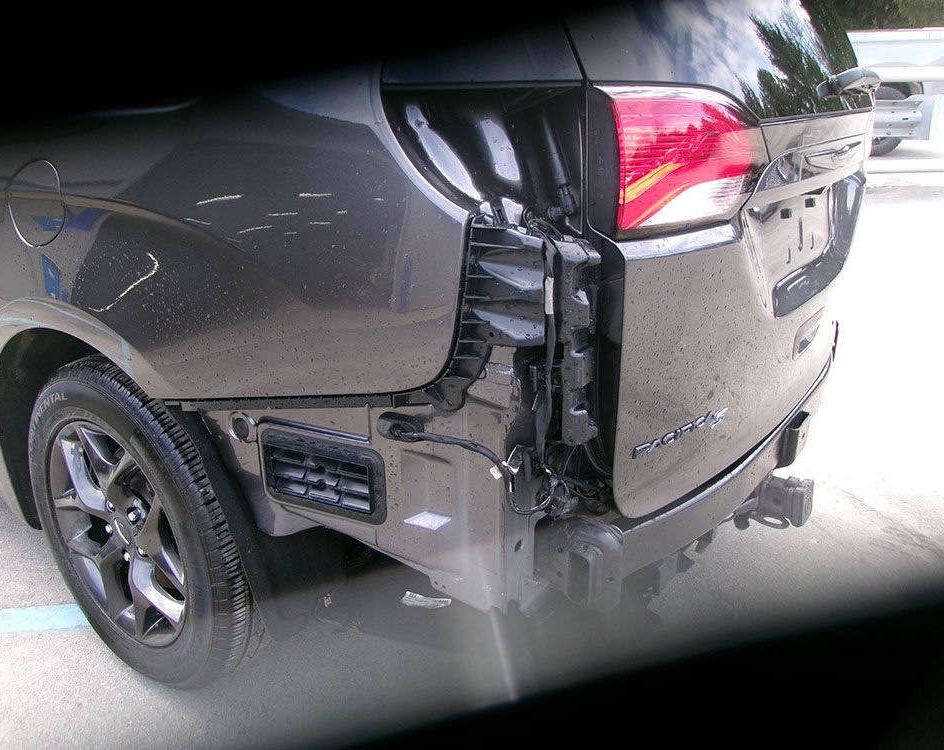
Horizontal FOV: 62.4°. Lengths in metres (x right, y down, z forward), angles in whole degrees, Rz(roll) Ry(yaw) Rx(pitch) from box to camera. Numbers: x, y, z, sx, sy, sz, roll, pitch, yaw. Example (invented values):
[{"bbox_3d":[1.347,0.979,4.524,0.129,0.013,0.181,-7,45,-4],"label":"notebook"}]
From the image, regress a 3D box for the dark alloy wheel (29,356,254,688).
[{"bbox_3d":[-0.677,0.306,1.707,0.737,0.735,0.240,14,23,34],"label":"dark alloy wheel"}]

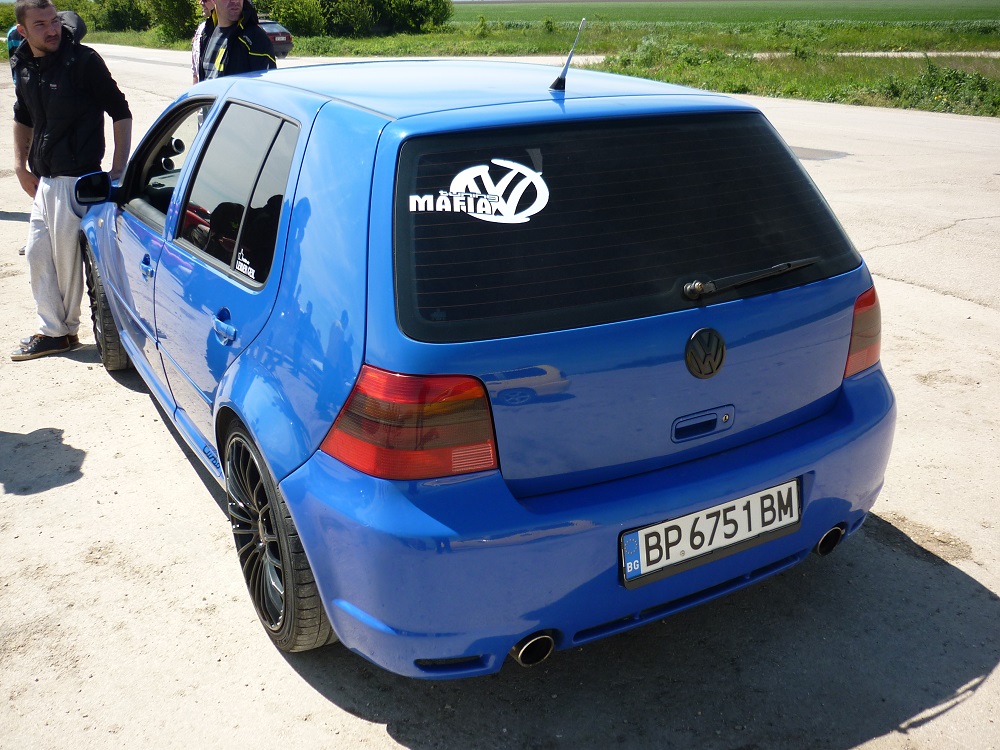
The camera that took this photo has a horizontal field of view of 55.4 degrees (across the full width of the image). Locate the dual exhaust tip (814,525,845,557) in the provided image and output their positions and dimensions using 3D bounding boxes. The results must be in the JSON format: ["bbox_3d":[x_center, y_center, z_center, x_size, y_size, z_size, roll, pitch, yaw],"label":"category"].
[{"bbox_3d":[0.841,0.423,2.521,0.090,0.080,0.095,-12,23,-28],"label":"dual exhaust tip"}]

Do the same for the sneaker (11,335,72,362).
[{"bbox_3d":[-2.318,-0.166,4.769,0.280,0.107,0.102,-17,26,-38],"label":"sneaker"}]

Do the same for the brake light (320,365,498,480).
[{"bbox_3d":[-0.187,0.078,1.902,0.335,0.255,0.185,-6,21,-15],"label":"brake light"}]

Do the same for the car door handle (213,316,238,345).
[{"bbox_3d":[-0.650,-0.106,2.269,0.045,0.055,0.185,-12,23,-28],"label":"car door handle"}]

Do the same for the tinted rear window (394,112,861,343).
[{"bbox_3d":[0.333,-0.374,2.188,1.320,0.500,0.100,-12,-13,-28],"label":"tinted rear window"}]

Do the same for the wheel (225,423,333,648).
[{"bbox_3d":[-0.538,0.380,2.479,0.225,0.638,0.638,-10,22,-28],"label":"wheel"}]

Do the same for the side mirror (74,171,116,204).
[{"bbox_3d":[-1.530,-0.716,3.605,0.162,0.127,0.095,-19,27,-41],"label":"side mirror"}]

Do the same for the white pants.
[{"bbox_3d":[-2.216,-0.605,4.758,0.330,0.870,0.250,11,23,29],"label":"white pants"}]

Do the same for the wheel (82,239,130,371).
[{"bbox_3d":[-1.799,-0.359,4.519,0.225,0.638,0.638,-10,22,-25],"label":"wheel"}]

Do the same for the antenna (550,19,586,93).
[{"bbox_3d":[0.167,-0.784,2.340,0.030,0.205,0.050,-12,57,-28],"label":"antenna"}]

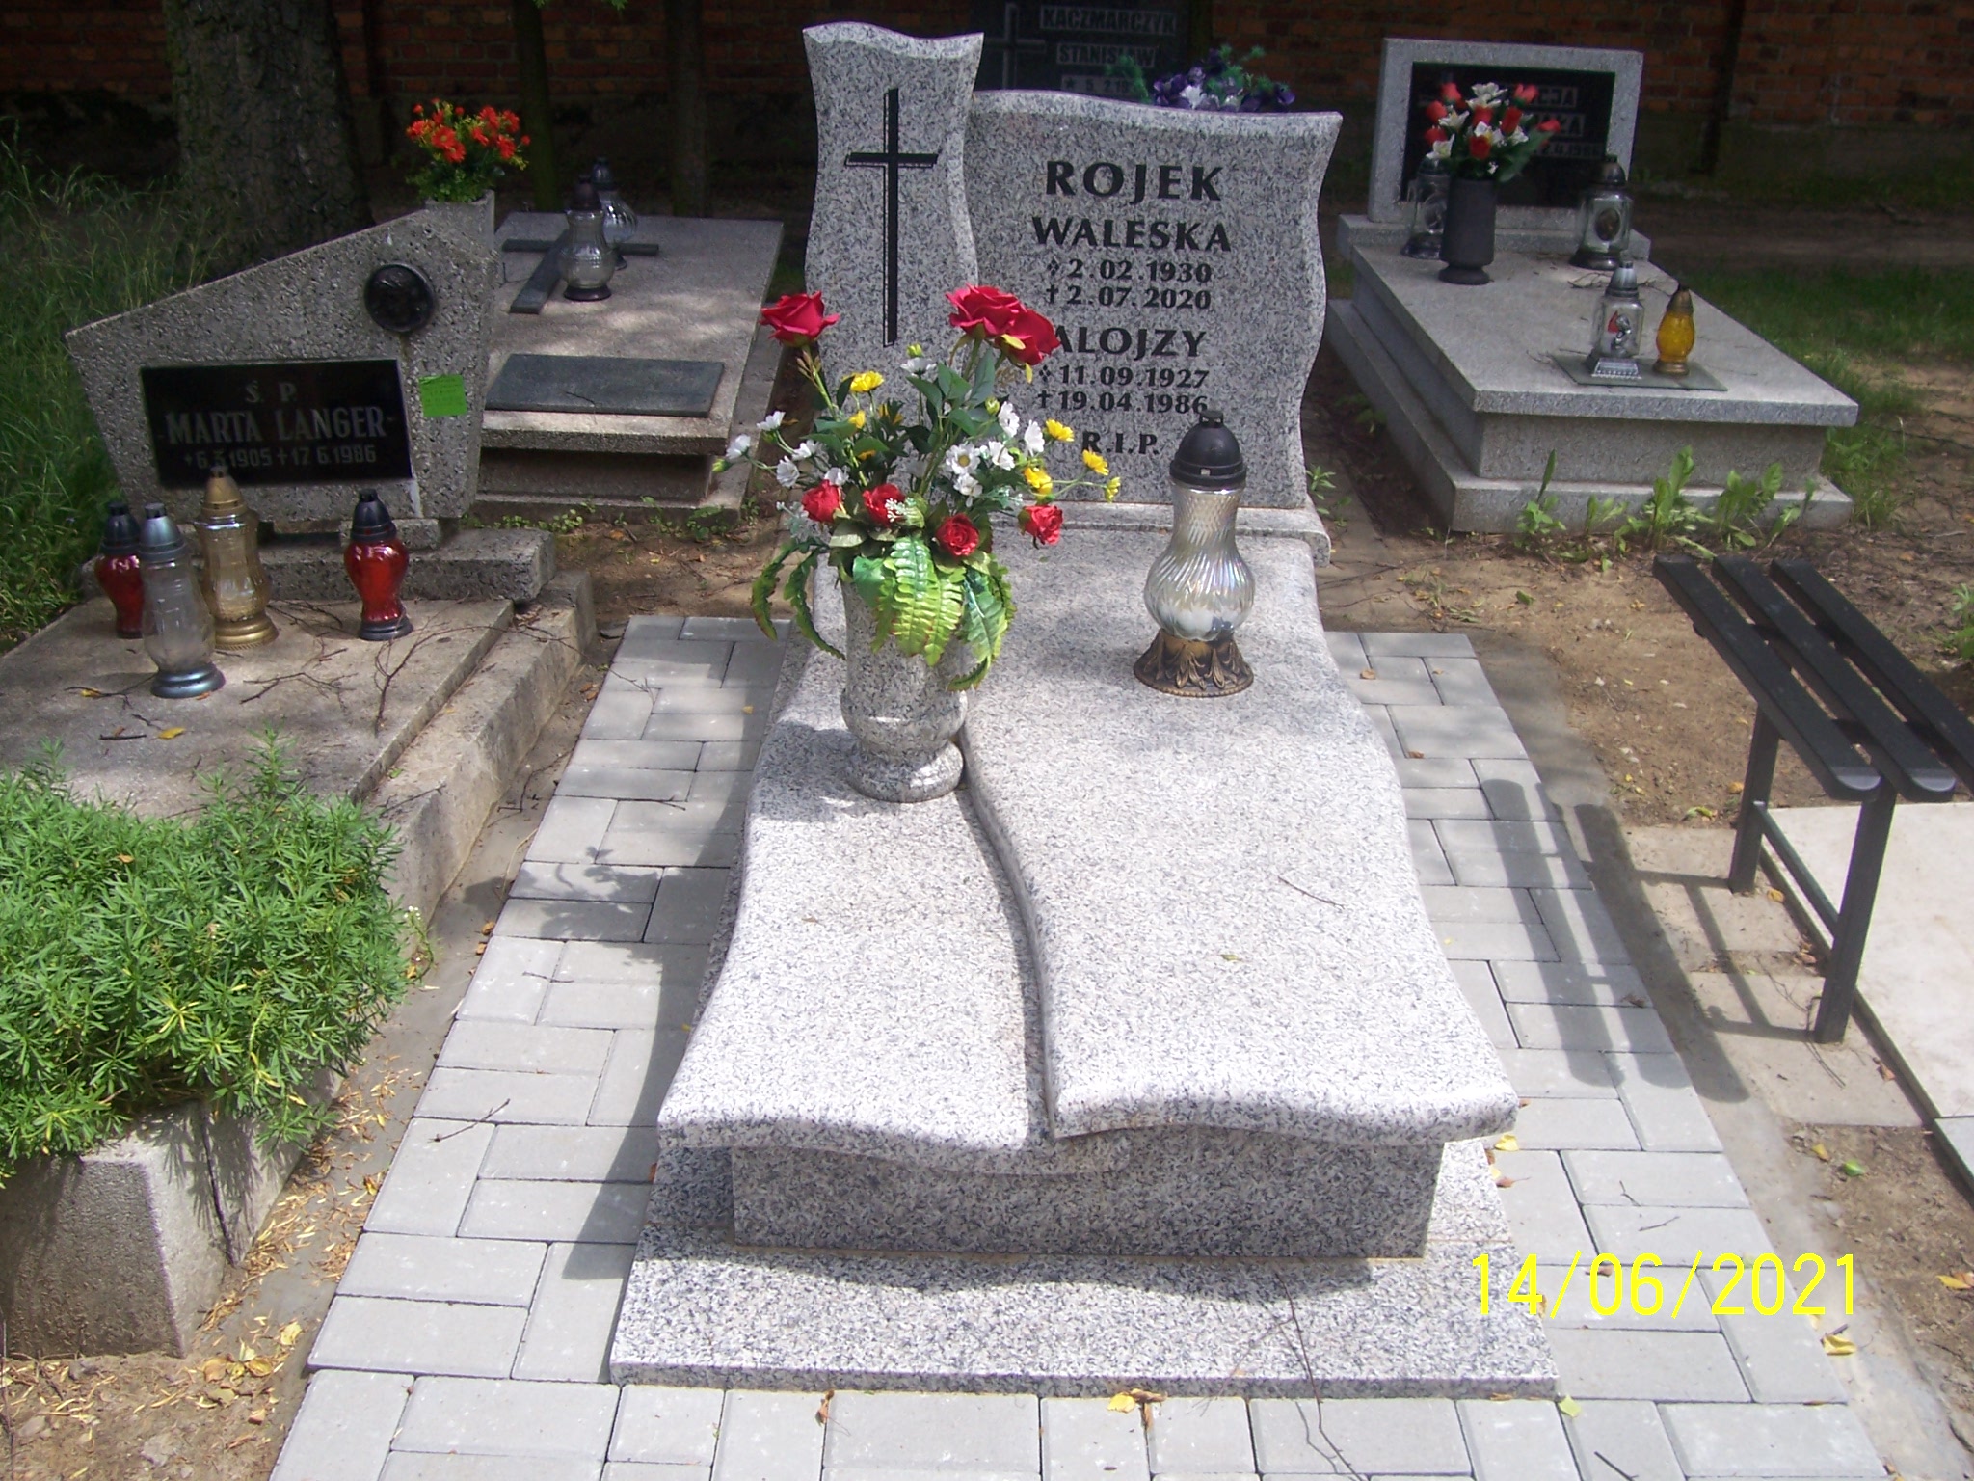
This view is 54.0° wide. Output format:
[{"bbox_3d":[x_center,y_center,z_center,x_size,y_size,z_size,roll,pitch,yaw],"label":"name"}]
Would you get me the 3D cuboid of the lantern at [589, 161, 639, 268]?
[{"bbox_3d":[-1.030,-1.443,5.284,0.155,0.285,0.155,1,26,-1],"label":"lantern"}]

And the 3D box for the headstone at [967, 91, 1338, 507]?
[{"bbox_3d":[0.261,-0.723,3.247,0.605,0.667,0.085,2,27,0],"label":"headstone"}]

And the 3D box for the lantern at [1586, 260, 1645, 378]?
[{"bbox_3d":[1.338,-0.894,4.099,0.100,0.235,0.105,3,28,3],"label":"lantern"}]

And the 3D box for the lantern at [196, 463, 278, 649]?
[{"bbox_3d":[-1.160,-0.289,3.004,0.113,0.292,0.113,1,26,-1],"label":"lantern"}]

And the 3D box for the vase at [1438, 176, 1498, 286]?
[{"bbox_3d":[1.204,-1.267,4.805,0.137,0.245,0.137,2,27,0],"label":"vase"}]

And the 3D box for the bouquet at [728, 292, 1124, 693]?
[{"bbox_3d":[-0.070,-0.304,2.297,0.475,0.460,0.380,1,26,-1],"label":"bouquet"}]

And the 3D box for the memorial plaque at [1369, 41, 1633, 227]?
[{"bbox_3d":[1.377,-1.603,5.133,0.675,0.455,0.075,3,24,2],"label":"memorial plaque"}]

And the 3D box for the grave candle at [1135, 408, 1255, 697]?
[{"bbox_3d":[0.306,-0.281,2.760,0.177,0.405,0.177,2,27,0],"label":"grave candle"}]

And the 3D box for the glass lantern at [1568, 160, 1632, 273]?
[{"bbox_3d":[1.640,-1.413,5.174,0.140,0.295,0.130,7,26,10],"label":"glass lantern"}]

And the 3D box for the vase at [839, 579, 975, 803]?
[{"bbox_3d":[-0.105,-0.085,2.541,0.172,0.290,0.172,2,27,0],"label":"vase"}]

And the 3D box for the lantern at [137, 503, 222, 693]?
[{"bbox_3d":[-1.219,-0.218,2.912,0.112,0.290,0.112,2,27,0],"label":"lantern"}]

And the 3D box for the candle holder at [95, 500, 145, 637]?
[{"bbox_3d":[-1.352,-0.275,3.042,0.102,0.232,0.102,1,26,-1],"label":"candle holder"}]

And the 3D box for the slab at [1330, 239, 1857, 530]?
[{"bbox_3d":[1.408,-0.898,4.736,0.865,0.305,1.540,1,26,-1],"label":"slab"}]

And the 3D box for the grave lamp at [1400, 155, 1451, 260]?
[{"bbox_3d":[1.171,-1.386,5.009,0.160,0.265,0.150,5,28,6],"label":"grave lamp"}]

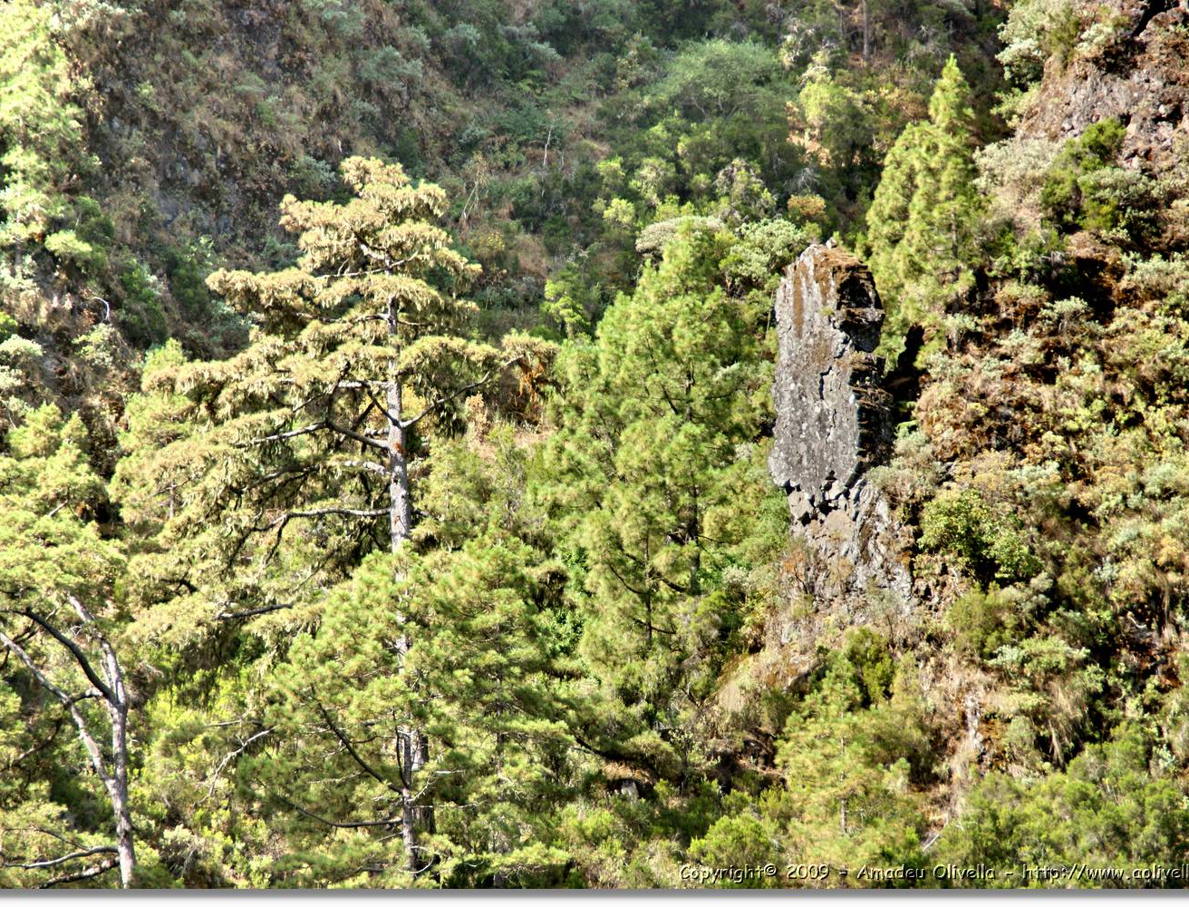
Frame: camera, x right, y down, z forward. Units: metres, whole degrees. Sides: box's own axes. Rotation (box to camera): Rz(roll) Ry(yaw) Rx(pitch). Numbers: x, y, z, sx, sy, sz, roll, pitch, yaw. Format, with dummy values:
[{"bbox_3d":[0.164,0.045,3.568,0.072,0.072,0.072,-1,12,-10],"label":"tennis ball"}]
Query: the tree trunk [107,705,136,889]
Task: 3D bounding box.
[{"bbox_3d":[-13.060,9.726,235.000,0.580,5.600,0.560,-4,0,0],"label":"tree trunk"}]

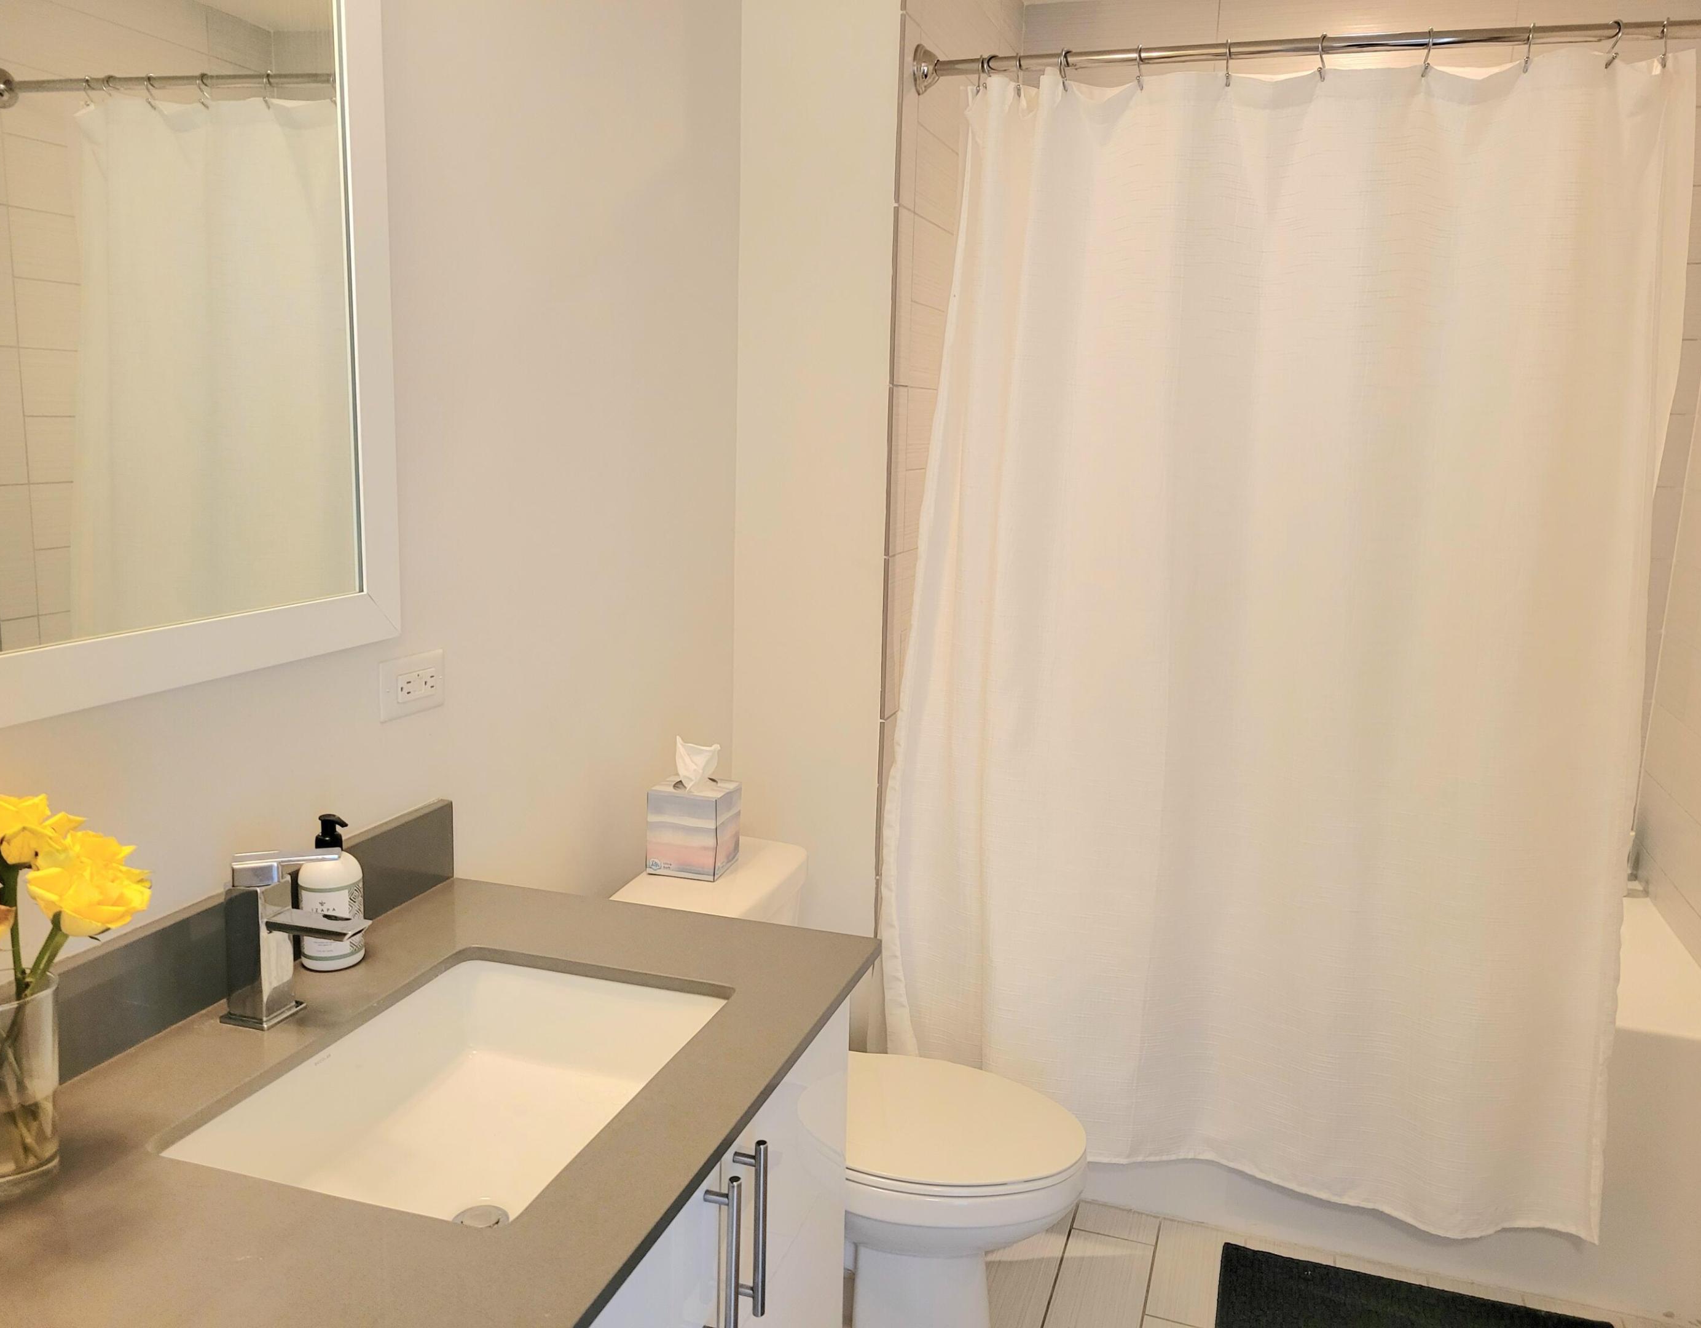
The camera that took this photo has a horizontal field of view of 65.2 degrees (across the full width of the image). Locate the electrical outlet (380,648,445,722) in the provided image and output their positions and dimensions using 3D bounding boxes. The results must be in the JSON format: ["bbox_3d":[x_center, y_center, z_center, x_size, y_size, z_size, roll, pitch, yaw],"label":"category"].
[{"bbox_3d":[-0.511,0.025,1.563,0.008,0.069,0.118,5,11,17],"label":"electrical outlet"}]

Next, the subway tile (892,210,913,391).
[{"bbox_3d":[0.090,-0.640,2.337,0.010,0.300,0.101,5,11,17],"label":"subway tile"}]

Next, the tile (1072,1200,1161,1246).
[{"bbox_3d":[0.503,1.060,2.509,0.150,0.010,0.094,5,11,17],"label":"tile"}]

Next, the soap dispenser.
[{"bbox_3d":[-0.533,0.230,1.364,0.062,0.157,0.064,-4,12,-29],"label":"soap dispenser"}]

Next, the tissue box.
[{"bbox_3d":[-0.257,0.271,2.205,0.116,0.137,0.118,4,11,15],"label":"tissue box"}]

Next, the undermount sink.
[{"bbox_3d":[-0.331,0.445,1.194,0.340,0.158,0.465,5,11,17],"label":"undermount sink"}]

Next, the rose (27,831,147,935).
[{"bbox_3d":[-0.537,0.156,0.935,0.080,0.060,0.080,8,11,-29],"label":"rose"}]

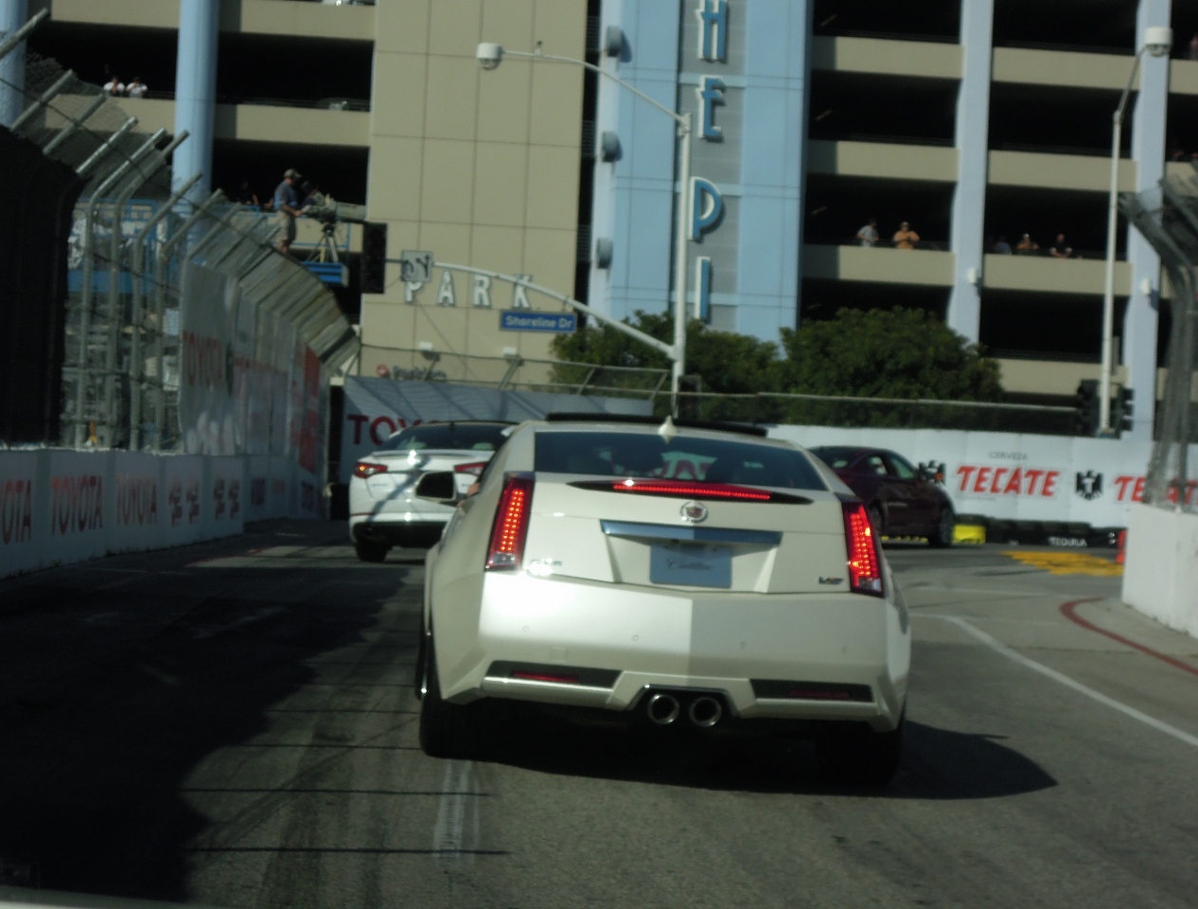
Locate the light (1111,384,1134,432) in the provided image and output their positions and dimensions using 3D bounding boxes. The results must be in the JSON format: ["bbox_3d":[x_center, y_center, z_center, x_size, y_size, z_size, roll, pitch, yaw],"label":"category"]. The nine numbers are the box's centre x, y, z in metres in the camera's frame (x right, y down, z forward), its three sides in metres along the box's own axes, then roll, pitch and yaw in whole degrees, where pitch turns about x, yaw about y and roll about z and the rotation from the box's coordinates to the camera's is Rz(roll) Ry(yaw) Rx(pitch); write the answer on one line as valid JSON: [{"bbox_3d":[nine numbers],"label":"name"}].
[{"bbox_3d":[12.203,-1.077,81.300,0.480,1.080,0.360,2,0,6],"label":"light"}]

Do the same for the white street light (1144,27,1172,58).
[{"bbox_3d":[12.365,-9.104,77.300,0.620,0.660,0.640,2,0,0],"label":"white street light"}]

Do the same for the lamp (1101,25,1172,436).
[{"bbox_3d":[12.000,-3.970,79.200,0.650,10.900,4.500,2,0,-3],"label":"lamp"}]

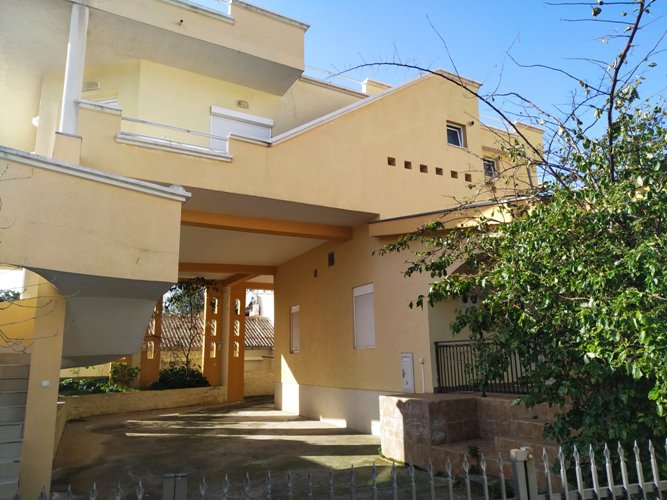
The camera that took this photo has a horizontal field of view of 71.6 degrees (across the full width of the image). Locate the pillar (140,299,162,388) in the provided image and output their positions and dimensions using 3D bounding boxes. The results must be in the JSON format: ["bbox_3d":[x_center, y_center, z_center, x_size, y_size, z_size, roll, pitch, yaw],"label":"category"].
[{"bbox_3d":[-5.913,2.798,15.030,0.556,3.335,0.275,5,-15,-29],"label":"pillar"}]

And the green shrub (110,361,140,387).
[{"bbox_3d":[-6.427,3.844,14.315,0.842,0.795,0.857,5,-15,-29],"label":"green shrub"}]

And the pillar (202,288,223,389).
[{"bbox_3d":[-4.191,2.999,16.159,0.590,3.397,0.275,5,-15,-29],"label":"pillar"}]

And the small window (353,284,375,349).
[{"bbox_3d":[0.664,1.376,9.504,0.130,1.274,0.771,5,-15,-29],"label":"small window"}]

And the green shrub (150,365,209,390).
[{"bbox_3d":[-5.030,4.187,15.222,1.835,0.749,0.918,5,-15,-29],"label":"green shrub"}]

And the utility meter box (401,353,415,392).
[{"bbox_3d":[1.338,2.162,8.130,0.130,0.669,0.307,5,-15,-29],"label":"utility meter box"}]

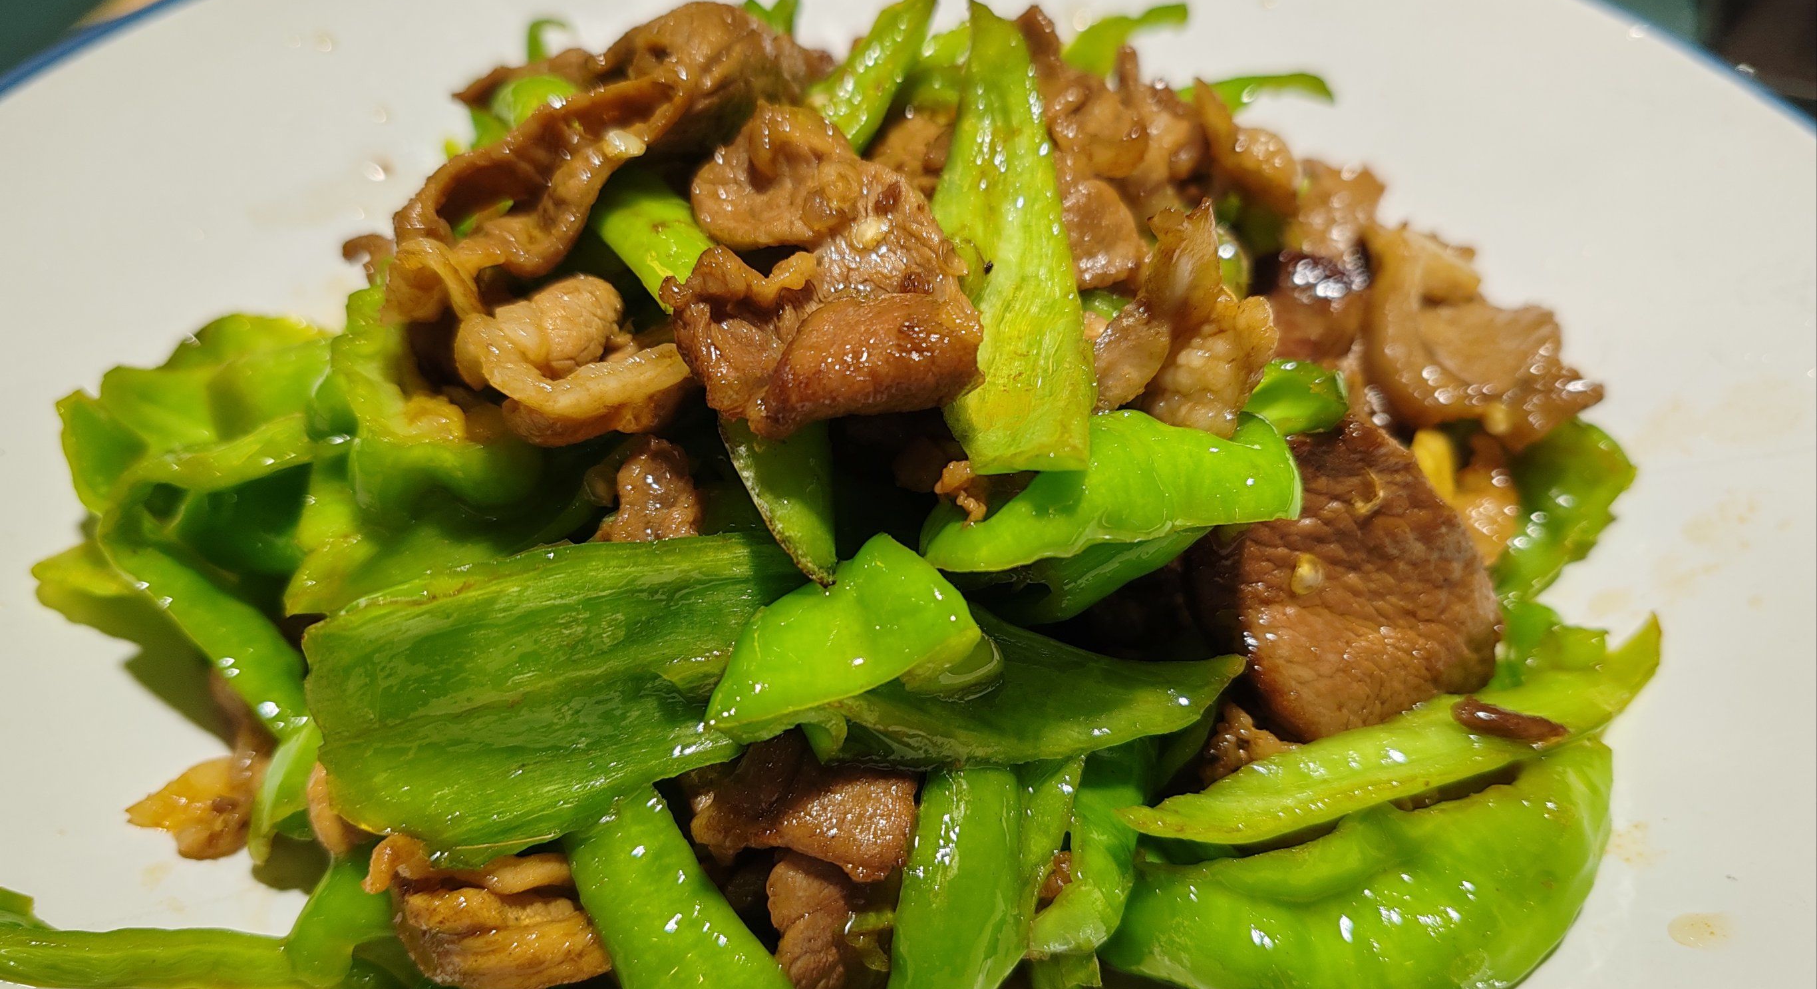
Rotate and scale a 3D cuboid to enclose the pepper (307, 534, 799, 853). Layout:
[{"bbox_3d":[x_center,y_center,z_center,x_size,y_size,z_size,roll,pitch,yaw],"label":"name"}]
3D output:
[{"bbox_3d":[-0.038,0.022,0.154,0.054,0.013,0.031,-13,62,1],"label":"pepper"}]

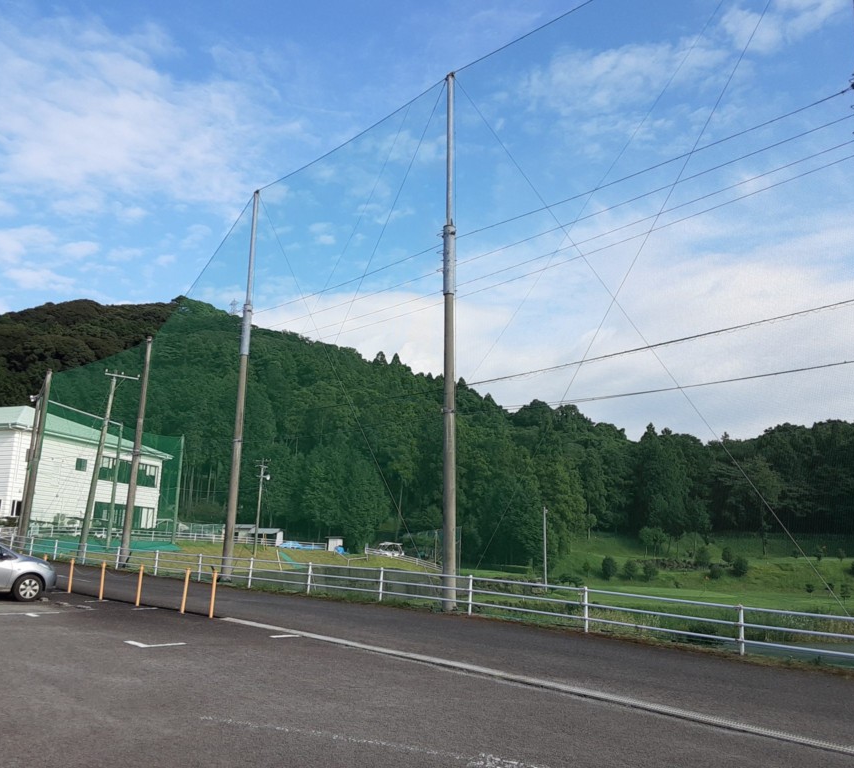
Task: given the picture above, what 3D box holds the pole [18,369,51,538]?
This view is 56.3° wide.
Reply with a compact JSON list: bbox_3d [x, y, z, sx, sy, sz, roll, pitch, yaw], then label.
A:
[{"bbox_3d":[-19.163,3.605,39.149,0.340,8.840,0.340,13,-14,-40],"label":"pole"}]

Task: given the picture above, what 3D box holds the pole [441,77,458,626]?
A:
[{"bbox_3d":[0.571,-1.454,19.391,0.370,13.420,0.370,0,-11,0],"label":"pole"}]

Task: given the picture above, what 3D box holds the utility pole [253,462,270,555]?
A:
[{"bbox_3d":[-11.199,8.270,53.619,1.100,6.550,0.500,-1,-12,19],"label":"utility pole"}]

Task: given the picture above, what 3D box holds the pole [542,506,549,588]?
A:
[{"bbox_3d":[9.464,13.092,63.634,0.240,6.590,0.240,10,-15,-40],"label":"pole"}]

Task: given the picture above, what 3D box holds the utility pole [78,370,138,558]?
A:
[{"bbox_3d":[-13.957,3.506,34.778,1.500,8.240,0.320,15,-14,-39],"label":"utility pole"}]

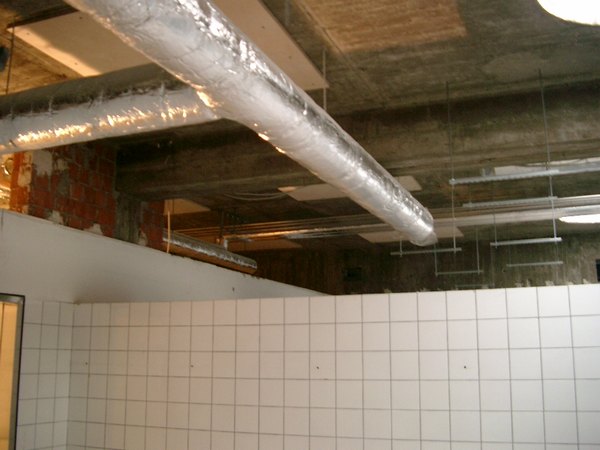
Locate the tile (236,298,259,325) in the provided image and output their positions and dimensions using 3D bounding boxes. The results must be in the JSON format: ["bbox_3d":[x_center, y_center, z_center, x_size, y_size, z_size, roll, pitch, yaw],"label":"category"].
[{"bbox_3d":[-0.301,0.508,3.752,0.150,0.150,0.010,-5,-13,21],"label":"tile"}]

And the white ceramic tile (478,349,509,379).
[{"bbox_3d":[0.953,0.684,3.144,0.150,0.150,0.009,-5,-13,21],"label":"white ceramic tile"}]

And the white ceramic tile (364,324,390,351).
[{"bbox_3d":[0.405,0.594,3.418,0.150,0.150,0.010,-5,-13,21],"label":"white ceramic tile"}]

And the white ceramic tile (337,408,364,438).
[{"bbox_3d":[0.264,1.046,3.386,0.150,0.150,0.010,-5,-13,21],"label":"white ceramic tile"}]

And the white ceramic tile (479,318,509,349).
[{"bbox_3d":[0.956,0.540,3.178,0.150,0.150,0.008,-5,-13,21],"label":"white ceramic tile"}]

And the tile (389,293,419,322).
[{"bbox_3d":[0.553,0.439,3.426,0.150,0.150,0.010,-5,-13,21],"label":"tile"}]

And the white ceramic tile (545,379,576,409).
[{"bbox_3d":[1.213,0.797,3.002,0.150,0.150,0.009,-5,-13,21],"label":"white ceramic tile"}]

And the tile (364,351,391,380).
[{"bbox_3d":[0.406,0.742,3.390,0.150,0.150,0.010,-5,-13,21],"label":"tile"}]

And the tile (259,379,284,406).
[{"bbox_3d":[-0.158,0.936,3.582,0.150,0.150,0.010,-5,-13,21],"label":"tile"}]

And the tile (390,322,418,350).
[{"bbox_3d":[0.552,0.589,3.386,0.150,0.150,0.009,-5,-13,21],"label":"tile"}]

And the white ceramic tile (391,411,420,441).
[{"bbox_3d":[0.548,1.032,3.300,0.150,0.150,0.009,-5,-13,21],"label":"white ceramic tile"}]

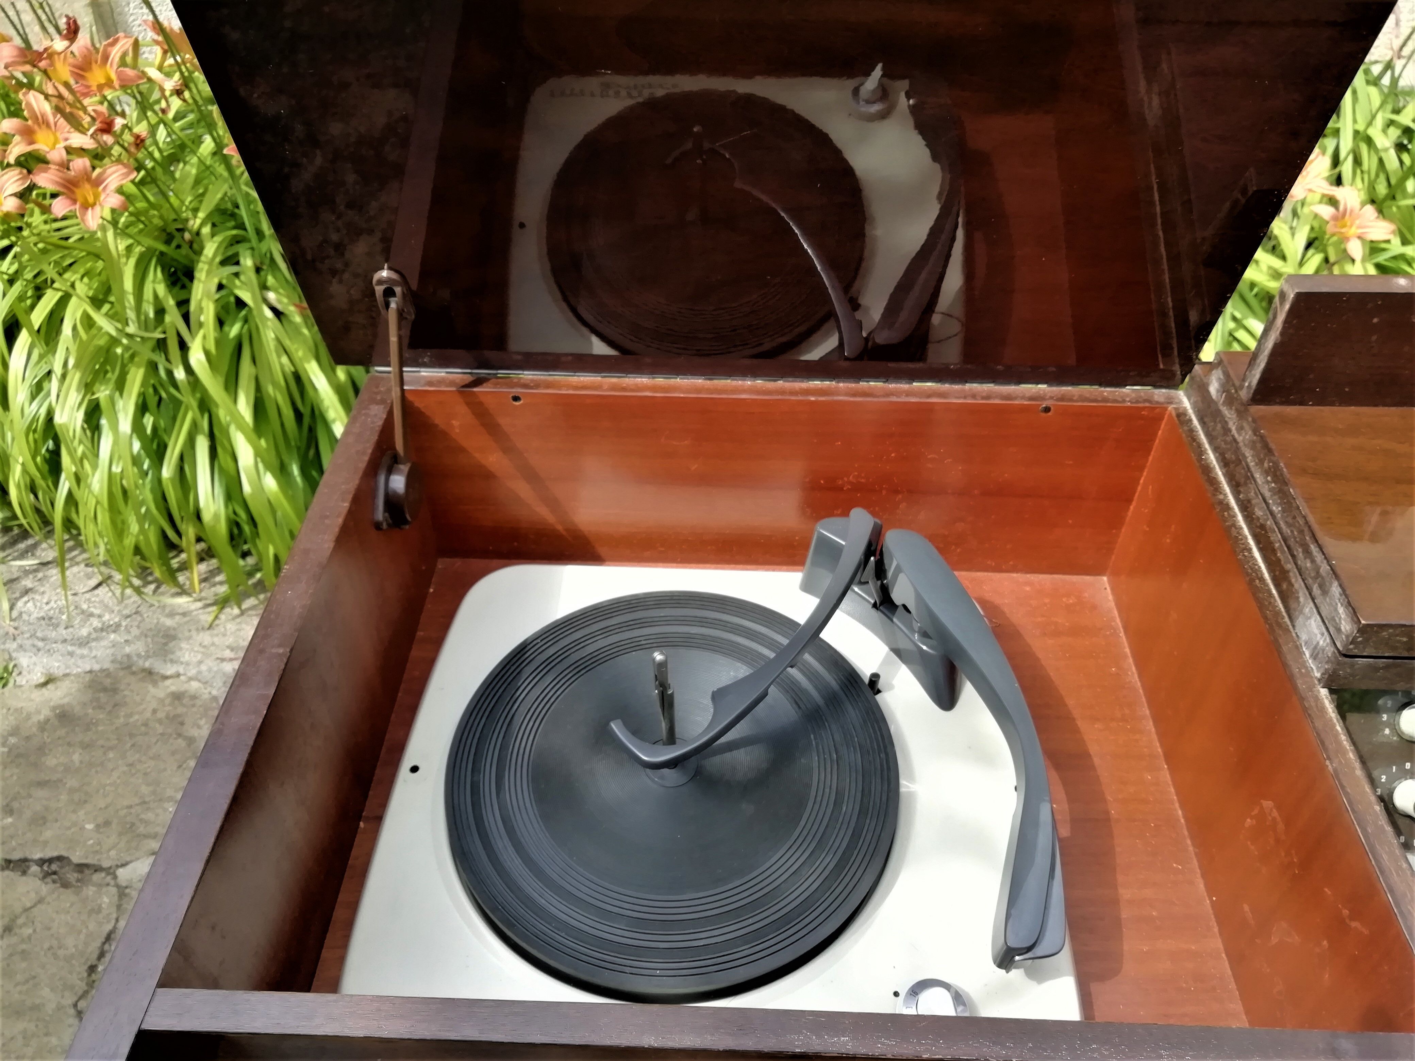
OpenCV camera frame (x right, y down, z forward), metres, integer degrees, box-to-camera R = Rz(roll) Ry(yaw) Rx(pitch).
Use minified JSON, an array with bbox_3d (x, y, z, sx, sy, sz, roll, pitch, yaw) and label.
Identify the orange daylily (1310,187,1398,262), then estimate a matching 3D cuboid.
[{"bbox_3d":[0.789,-0.374,1.300,0.097,0.086,0.060,14,19,11],"label":"orange daylily"}]

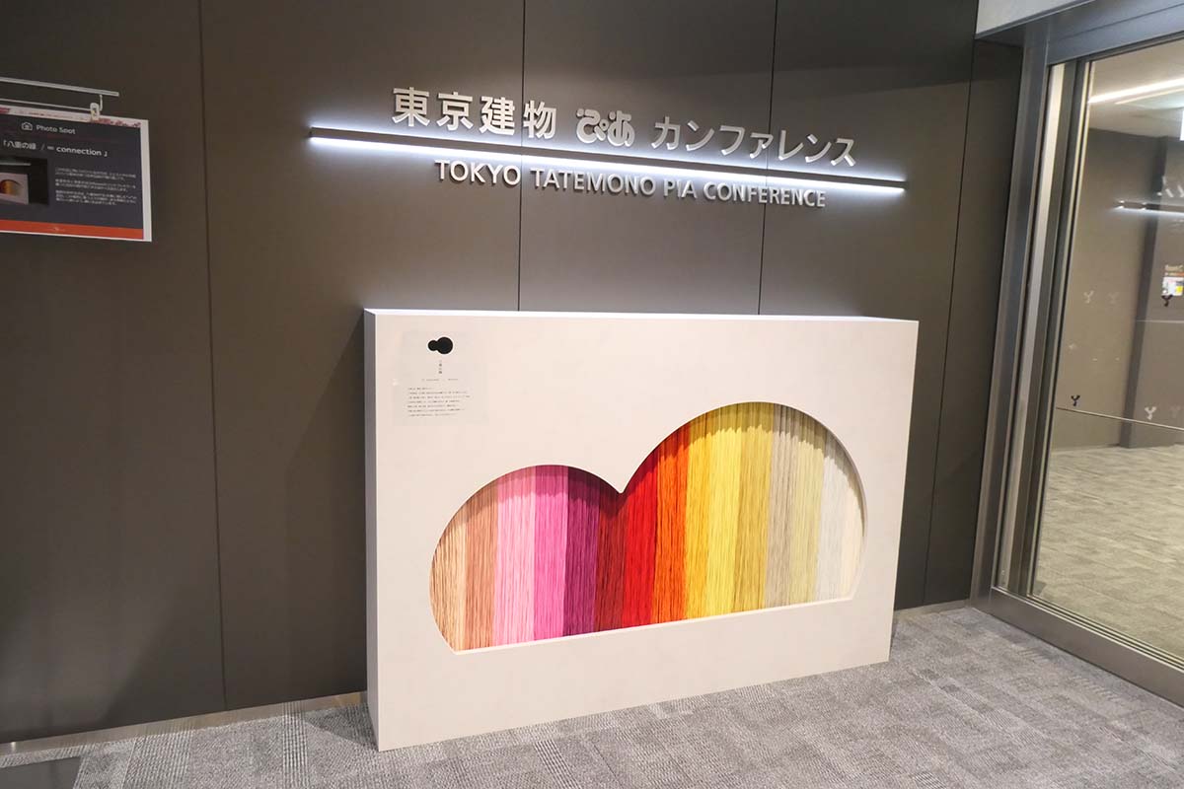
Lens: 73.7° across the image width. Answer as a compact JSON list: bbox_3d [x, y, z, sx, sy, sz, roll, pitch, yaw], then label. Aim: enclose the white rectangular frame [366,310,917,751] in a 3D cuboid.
[{"bbox_3d":[0.217,0.377,2.691,1.870,1.283,0.284,-1,9,-21],"label":"white rectangular frame"}]

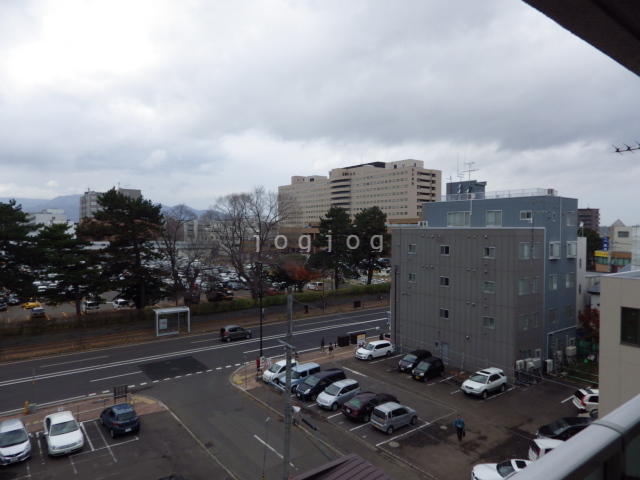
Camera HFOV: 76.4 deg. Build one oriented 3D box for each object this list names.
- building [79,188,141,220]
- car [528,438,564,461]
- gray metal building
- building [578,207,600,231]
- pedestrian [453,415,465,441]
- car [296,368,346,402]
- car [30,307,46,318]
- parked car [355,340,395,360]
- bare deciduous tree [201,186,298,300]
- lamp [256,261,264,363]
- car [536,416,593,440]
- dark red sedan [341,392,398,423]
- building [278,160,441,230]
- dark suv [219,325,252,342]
[{"bbox_3d":[-133.667,-11.811,260.878,28.763,39.386,30.000,0,1,-36],"label":"building"},{"bbox_3d":[14.031,12.296,23.057,3.800,1.550,1.620,0,1,2],"label":"car"},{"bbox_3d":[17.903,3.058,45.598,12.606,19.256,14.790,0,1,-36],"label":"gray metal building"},{"bbox_3d":[179.943,-6.603,282.154,15.000,28.800,20.000,-1,2,-39],"label":"building"},{"bbox_3d":[9.024,12.148,26.280,0.620,1.670,0.420,1,1,12],"label":"pedestrian"},{"bbox_3d":[0.131,11.967,33.616,4.350,1.660,1.740,0,1,-36],"label":"car"},{"bbox_3d":[-43.052,11.083,62.200,1.700,1.500,4.100,-1,2,-39],"label":"car"},{"bbox_3d":[6.097,11.743,44.475,4.400,1.500,1.700,-1,2,-36],"label":"parked car"},{"bbox_3d":[-14.095,0.765,81.879,18.300,23.107,15.500,0,1,-10],"label":"bare deciduous tree"},{"bbox_3d":[-5.982,7.366,40.893,0.350,10.300,1.000,-1,2,-39],"label":"lamp"},{"bbox_3d":[16.117,12.289,25.856,4.400,1.490,1.700,0,1,2],"label":"car"},{"bbox_3d":[3.906,12.098,30.333,4.600,1.430,1.730,-1,2,-36],"label":"dark red sedan"},{"bbox_3d":[19.374,-19.188,289.811,26.000,52.000,139.000,-1,2,-39],"label":"building"},{"bbox_3d":[-10.513,11.620,50.896,3.800,1.600,1.670,0,1,-36],"label":"dark suv"}]

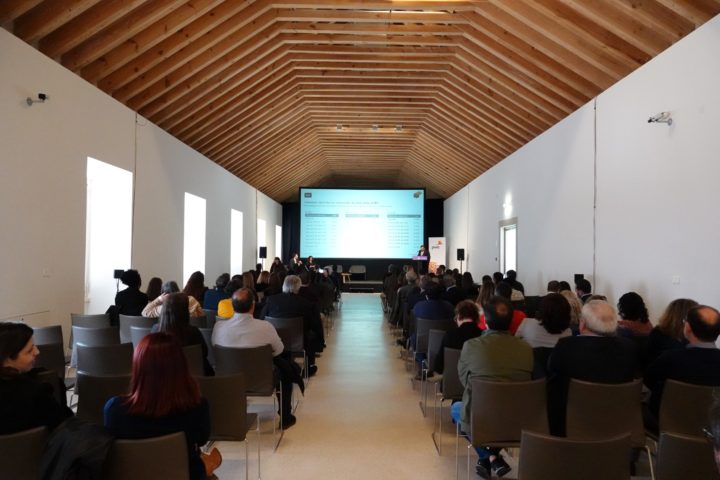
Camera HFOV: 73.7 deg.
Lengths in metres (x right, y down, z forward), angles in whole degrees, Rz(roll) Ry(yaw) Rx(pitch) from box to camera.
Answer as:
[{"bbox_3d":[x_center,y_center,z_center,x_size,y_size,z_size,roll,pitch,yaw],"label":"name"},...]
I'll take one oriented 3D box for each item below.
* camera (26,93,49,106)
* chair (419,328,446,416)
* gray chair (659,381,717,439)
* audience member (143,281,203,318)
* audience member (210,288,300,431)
[{"bbox_3d":[-4.331,-1.881,6.440,0.250,0.170,0.250,1,-2,-27],"label":"camera"},{"bbox_3d":[0.863,1.279,4.762,0.490,0.840,0.550,1,-2,0],"label":"chair"},{"bbox_3d":[2.032,1.259,3.086,0.500,0.850,0.550,1,-2,0],"label":"gray chair"},{"bbox_3d":[-2.191,1.092,5.814,0.700,1.220,0.720,1,-2,0],"label":"audience member"},{"bbox_3d":[-0.881,1.024,4.106,0.600,1.270,0.750,1,-2,0],"label":"audience member"}]

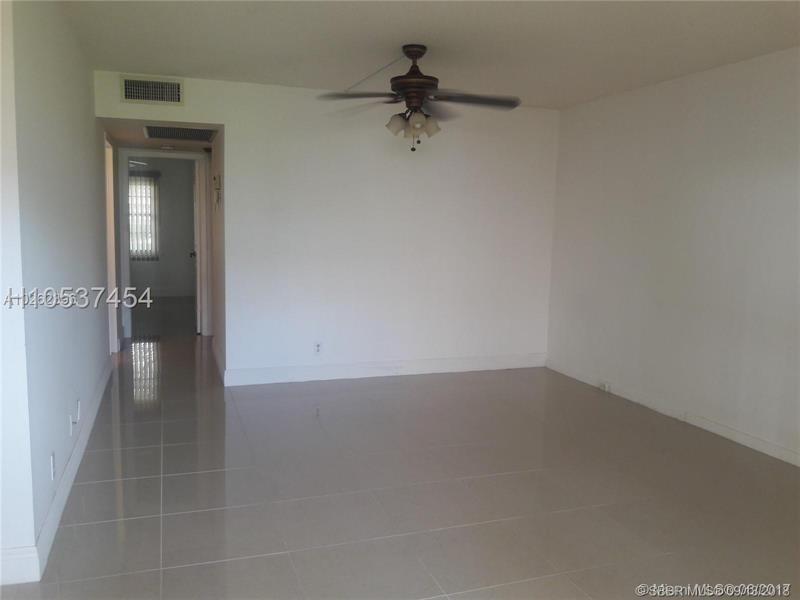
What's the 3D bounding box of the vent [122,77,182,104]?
[{"bbox_3d":[-1.887,-1.591,4.933,0.445,0.197,0.030,-1,7,-20],"label":"vent"}]

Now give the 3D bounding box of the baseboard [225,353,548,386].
[{"bbox_3d":[-0.001,0.623,5.923,3.102,0.142,0.020,-1,7,-20],"label":"baseboard"}]

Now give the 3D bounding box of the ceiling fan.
[{"bbox_3d":[0.088,-1.254,4.051,1.280,0.620,1.280,-1,7,-20],"label":"ceiling fan"}]

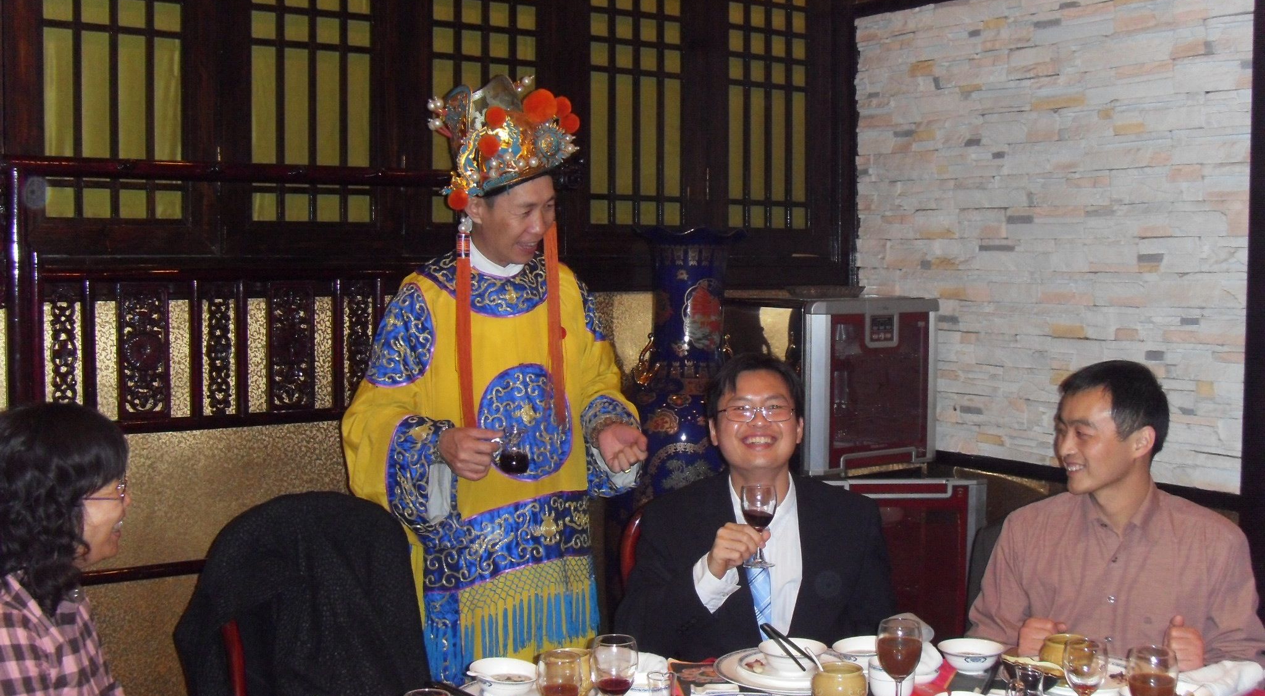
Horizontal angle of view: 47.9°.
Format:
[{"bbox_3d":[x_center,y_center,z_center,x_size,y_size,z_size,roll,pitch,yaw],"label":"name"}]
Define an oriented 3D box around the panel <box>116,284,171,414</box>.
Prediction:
[{"bbox_3d":[-1.009,0.004,2.940,0.110,0.280,0.030,-3,6,-34],"label":"panel"}]

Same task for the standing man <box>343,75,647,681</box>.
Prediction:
[{"bbox_3d":[-0.282,0.296,2.913,0.640,1.700,0.500,-3,5,-32],"label":"standing man"}]

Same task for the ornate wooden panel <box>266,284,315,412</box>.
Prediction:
[{"bbox_3d":[-0.745,-0.004,3.115,0.110,0.280,0.030,-3,6,-34],"label":"ornate wooden panel"}]

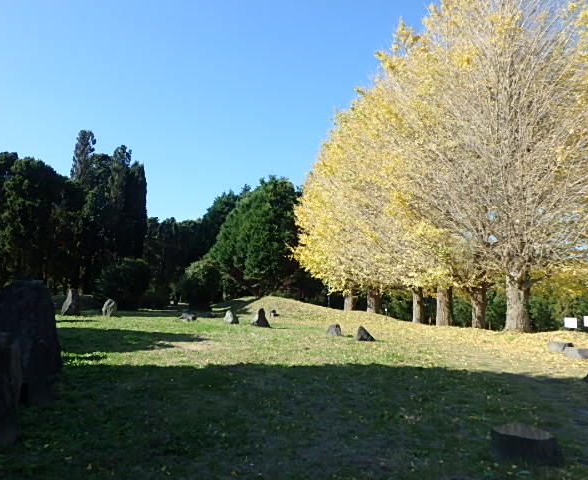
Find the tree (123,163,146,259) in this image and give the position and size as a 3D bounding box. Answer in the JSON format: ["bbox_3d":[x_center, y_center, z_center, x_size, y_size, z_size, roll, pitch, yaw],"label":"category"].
[{"bbox_3d":[-11.713,-0.687,35.197,1.977,10.160,2.000,0,-5,0],"label":"tree"}]

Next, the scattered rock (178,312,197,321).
[{"bbox_3d":[-4.808,3.471,21.721,0.882,0.359,0.617,1,-6,-12],"label":"scattered rock"}]

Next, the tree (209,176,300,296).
[{"bbox_3d":[-2.933,-0.240,36.162,6.995,9.218,6.800,0,-5,0],"label":"tree"}]

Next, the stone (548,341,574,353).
[{"bbox_3d":[5.957,2.394,10.758,0.508,0.208,0.407,-3,-6,28],"label":"stone"}]

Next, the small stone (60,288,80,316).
[{"bbox_3d":[-11.697,3.286,25.262,0.903,1.415,0.677,3,-6,-25],"label":"small stone"}]

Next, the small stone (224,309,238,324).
[{"bbox_3d":[-2.560,3.186,19.848,0.581,0.561,0.494,1,-6,-7],"label":"small stone"}]

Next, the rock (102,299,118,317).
[{"bbox_3d":[-8.235,3.031,21.573,0.718,0.805,0.500,0,-5,0],"label":"rock"}]

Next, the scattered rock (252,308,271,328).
[{"bbox_3d":[-1.103,2.631,16.185,0.690,0.643,0.500,0,-5,0],"label":"scattered rock"}]

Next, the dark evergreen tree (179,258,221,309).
[{"bbox_3d":[-5.327,2.471,27.389,2.279,3.064,2.300,0,-5,0],"label":"dark evergreen tree"}]

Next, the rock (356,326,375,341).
[{"bbox_3d":[2.007,2.606,13.420,0.496,0.405,0.397,-1,-6,8],"label":"rock"}]

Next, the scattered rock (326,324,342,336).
[{"bbox_3d":[1.235,2.754,14.655,0.470,0.351,0.376,0,-6,5],"label":"scattered rock"}]

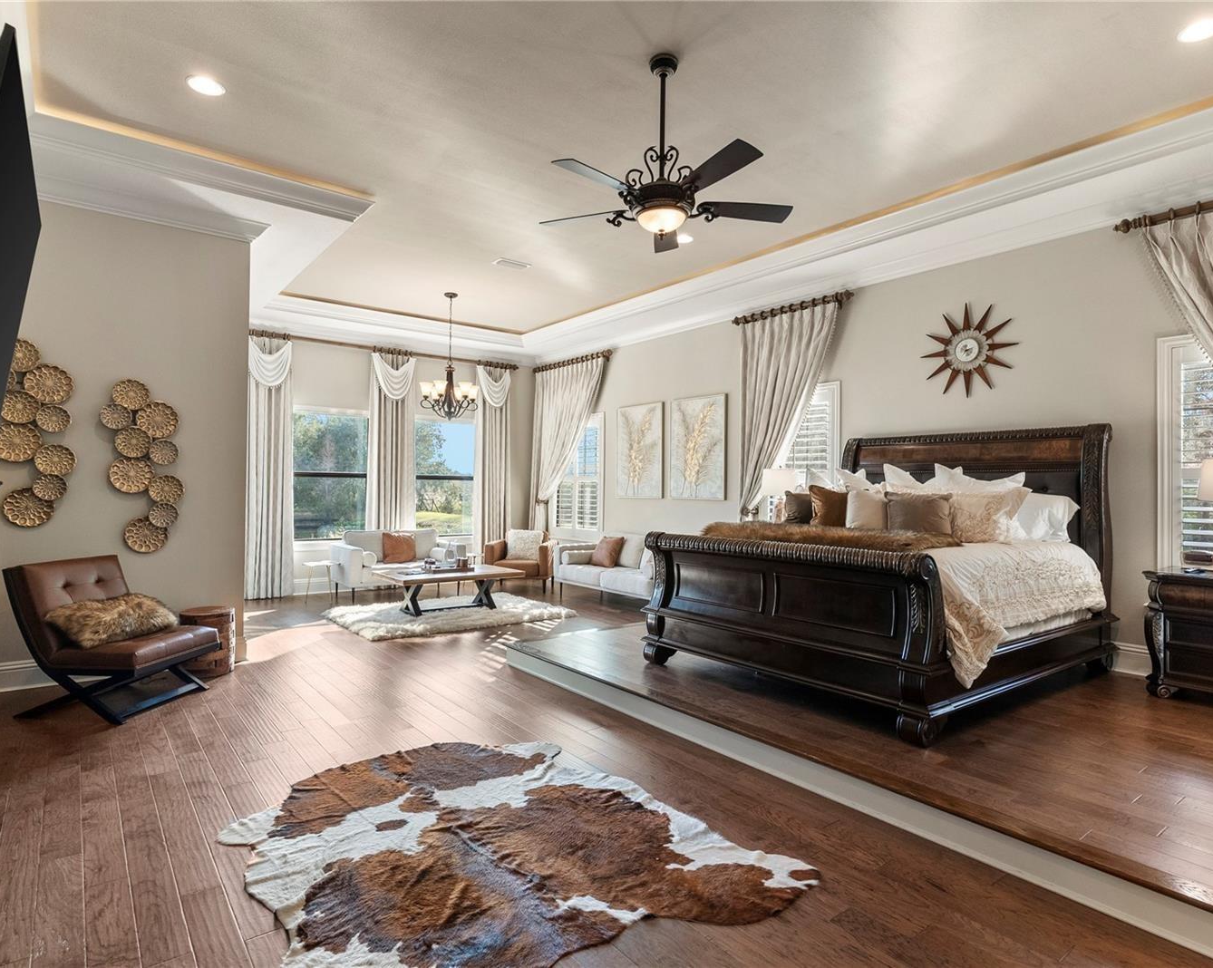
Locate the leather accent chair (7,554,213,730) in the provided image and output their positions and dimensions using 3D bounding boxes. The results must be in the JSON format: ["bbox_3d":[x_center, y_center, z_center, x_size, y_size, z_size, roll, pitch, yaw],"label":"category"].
[{"bbox_3d":[-3.240,0.995,4.557,0.916,0.896,0.778,0,-1,8],"label":"leather accent chair"}]

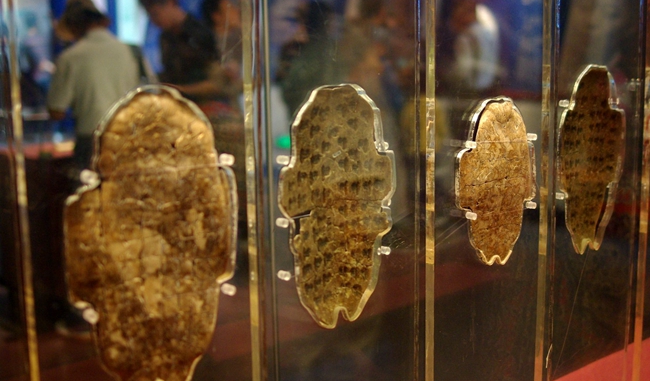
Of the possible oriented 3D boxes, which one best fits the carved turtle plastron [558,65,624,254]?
[{"bbox_3d":[0.398,-0.043,1.236,0.155,0.279,0.018,-8,11,-38],"label":"carved turtle plastron"}]

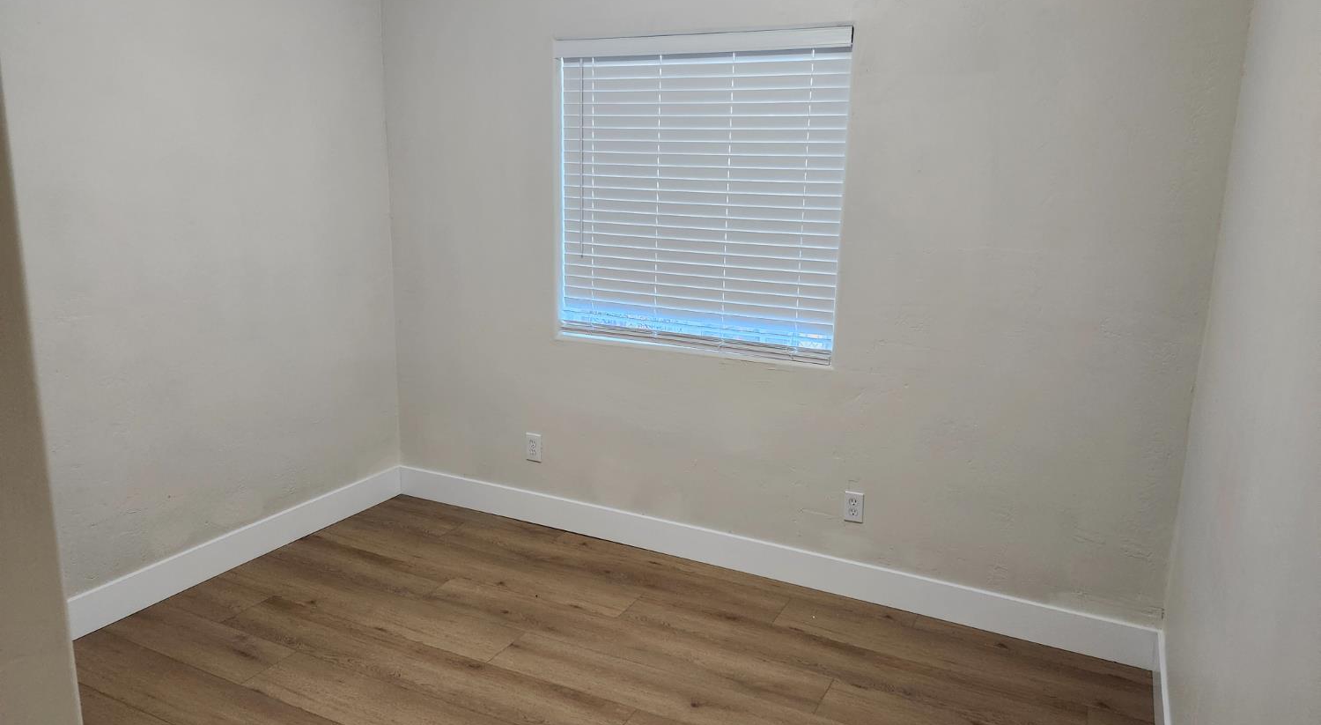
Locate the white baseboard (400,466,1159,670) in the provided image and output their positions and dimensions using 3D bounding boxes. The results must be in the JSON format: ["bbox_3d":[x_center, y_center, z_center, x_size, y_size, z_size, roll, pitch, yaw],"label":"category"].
[{"bbox_3d":[0.181,0.758,3.574,3.236,0.150,0.018,7,14,26],"label":"white baseboard"}]

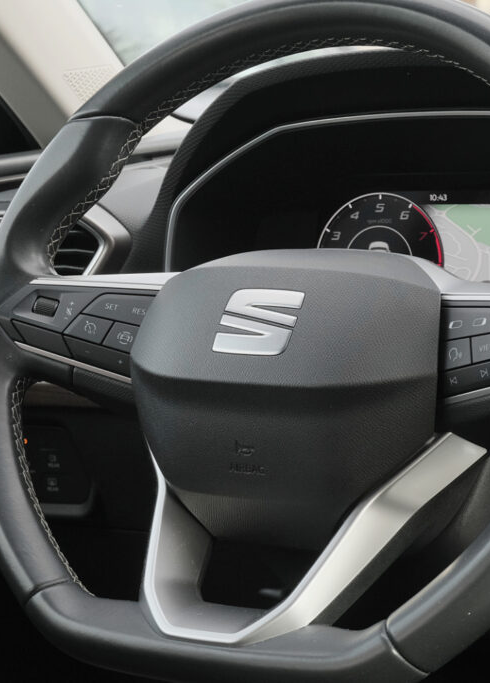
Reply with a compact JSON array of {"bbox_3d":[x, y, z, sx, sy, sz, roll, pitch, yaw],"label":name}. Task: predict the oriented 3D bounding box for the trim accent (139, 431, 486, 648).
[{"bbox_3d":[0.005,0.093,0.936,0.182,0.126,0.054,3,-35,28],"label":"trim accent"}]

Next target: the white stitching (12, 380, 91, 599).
[{"bbox_3d":[-0.098,0.074,0.985,0.028,0.133,0.014,-31,-30,14],"label":"white stitching"}]

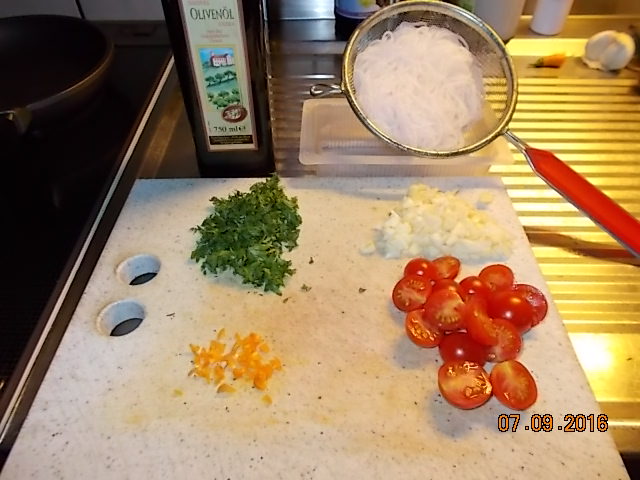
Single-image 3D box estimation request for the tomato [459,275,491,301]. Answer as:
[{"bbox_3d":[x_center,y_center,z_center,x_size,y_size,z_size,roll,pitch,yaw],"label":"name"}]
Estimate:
[{"bbox_3d":[0.105,0.034,0.325,0.025,0.015,0.025,-1,45,1],"label":"tomato"}]

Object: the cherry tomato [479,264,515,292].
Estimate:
[{"bbox_3d":[0.121,0.028,0.327,0.025,0.017,0.025,0,53,0],"label":"cherry tomato"}]

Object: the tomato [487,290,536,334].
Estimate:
[{"bbox_3d":[0.121,0.046,0.309,0.028,0.018,0.028,0,45,0],"label":"tomato"}]

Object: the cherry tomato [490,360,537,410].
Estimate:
[{"bbox_3d":[0.110,0.083,0.273,0.026,0.017,0.029,0,50,0],"label":"cherry tomato"}]

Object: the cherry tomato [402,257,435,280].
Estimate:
[{"bbox_3d":[0.070,0.021,0.337,0.022,0.015,0.022,0,45,0],"label":"cherry tomato"}]

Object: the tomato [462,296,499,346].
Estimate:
[{"bbox_3d":[0.099,0.050,0.296,0.018,0.020,0.028,-10,45,-9],"label":"tomato"}]

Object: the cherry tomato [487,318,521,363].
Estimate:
[{"bbox_3d":[0.112,0.061,0.294,0.026,0.015,0.027,10,68,-10],"label":"cherry tomato"}]

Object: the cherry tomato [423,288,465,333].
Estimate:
[{"bbox_3d":[0.078,0.044,0.303,0.027,0.015,0.027,-1,70,1],"label":"cherry tomato"}]

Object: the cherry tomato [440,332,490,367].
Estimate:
[{"bbox_3d":[0.085,0.067,0.291,0.027,0.016,0.025,0,45,0],"label":"cherry tomato"}]

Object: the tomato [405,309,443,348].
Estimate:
[{"bbox_3d":[0.067,0.055,0.303,0.026,0.015,0.026,-8,59,8],"label":"tomato"}]

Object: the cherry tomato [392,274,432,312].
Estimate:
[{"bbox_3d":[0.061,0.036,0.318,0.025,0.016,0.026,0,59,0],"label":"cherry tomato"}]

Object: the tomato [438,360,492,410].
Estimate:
[{"bbox_3d":[0.083,0.084,0.274,0.031,0.017,0.028,-1,60,1],"label":"tomato"}]

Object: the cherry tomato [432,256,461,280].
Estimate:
[{"bbox_3d":[0.088,0.021,0.334,0.022,0.017,0.023,-8,50,8],"label":"cherry tomato"}]

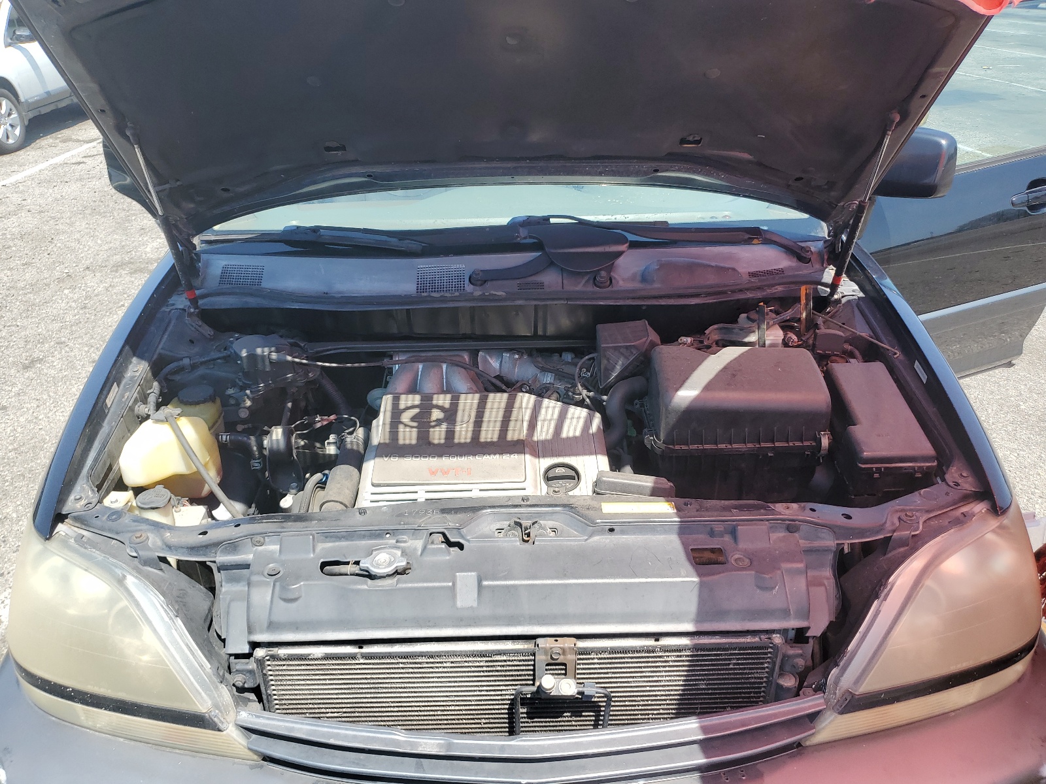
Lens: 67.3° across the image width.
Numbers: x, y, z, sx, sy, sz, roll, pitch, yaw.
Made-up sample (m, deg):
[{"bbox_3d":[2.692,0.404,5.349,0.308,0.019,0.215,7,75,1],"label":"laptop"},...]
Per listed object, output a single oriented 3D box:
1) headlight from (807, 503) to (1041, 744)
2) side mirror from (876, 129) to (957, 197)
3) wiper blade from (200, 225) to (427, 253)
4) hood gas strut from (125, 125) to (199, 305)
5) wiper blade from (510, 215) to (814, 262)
[{"bbox_3d":[0.648,0.354,1.311,0.430,0.280,0.330,-7,28,-10],"label":"headlight"},{"bbox_3d":[1.052,-0.627,2.150,0.140,0.175,0.250,-19,33,-30],"label":"side mirror"},{"bbox_3d":[-0.500,-0.359,1.840,0.540,0.050,0.060,-1,28,0],"label":"wiper blade"},{"bbox_3d":[-0.733,-0.342,1.615,0.025,0.438,0.025,0,46,-1],"label":"hood gas strut"},{"bbox_3d":[0.325,-0.362,1.820,0.710,0.070,0.100,-1,28,0],"label":"wiper blade"}]

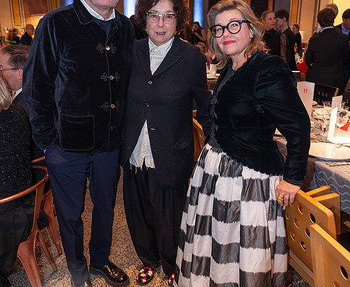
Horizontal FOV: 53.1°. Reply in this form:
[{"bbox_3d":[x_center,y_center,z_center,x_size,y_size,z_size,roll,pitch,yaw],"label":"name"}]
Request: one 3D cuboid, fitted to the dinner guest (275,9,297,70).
[{"bbox_3d":[1.327,-0.741,4.369,0.320,1.760,0.520,-9,18,-27],"label":"dinner guest"}]

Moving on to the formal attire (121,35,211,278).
[{"bbox_3d":[-0.050,0.117,1.951,0.510,1.380,0.320,4,17,13],"label":"formal attire"}]

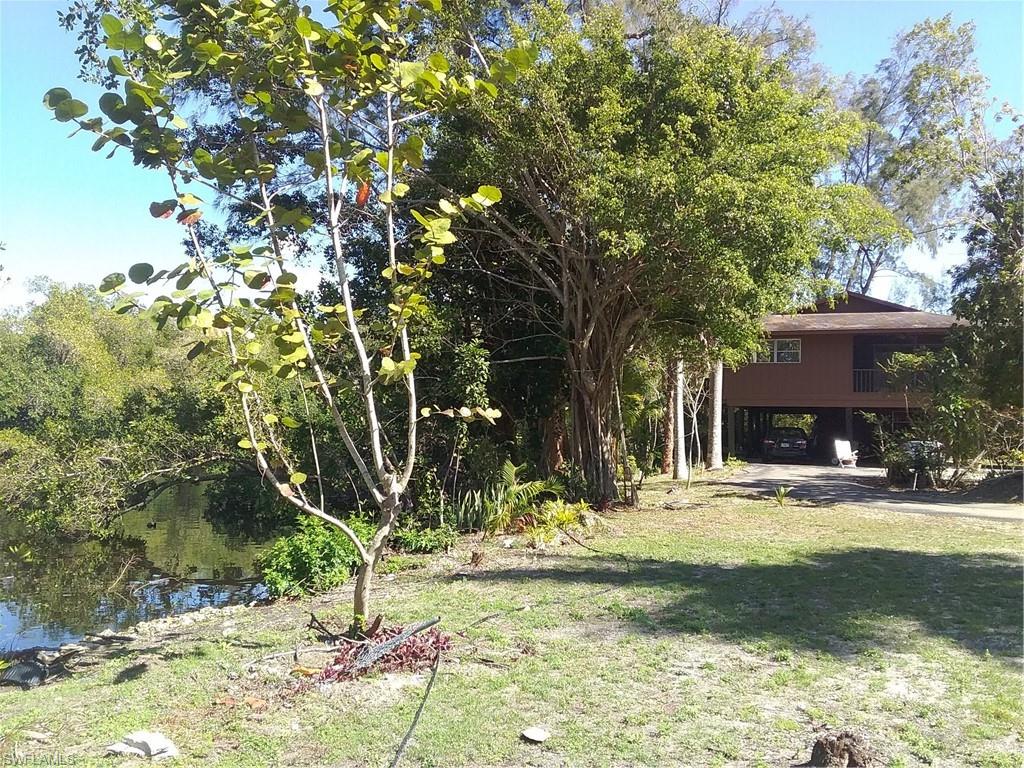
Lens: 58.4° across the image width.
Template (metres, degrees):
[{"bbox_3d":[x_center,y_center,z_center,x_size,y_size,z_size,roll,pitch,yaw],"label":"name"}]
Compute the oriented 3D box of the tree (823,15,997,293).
[{"bbox_3d":[20.373,-7.867,47.000,8.900,22.000,8.500,1,-2,0],"label":"tree"}]

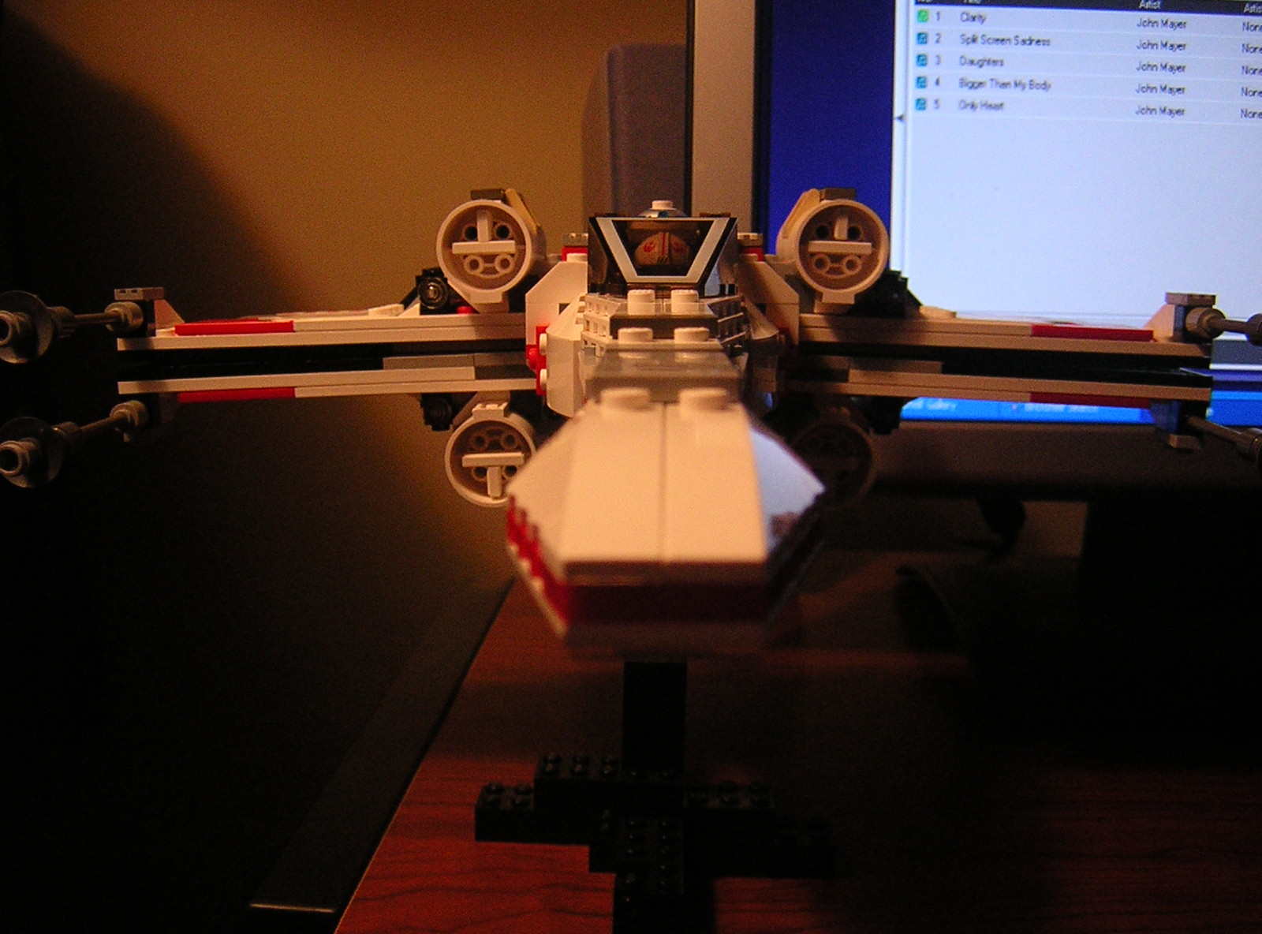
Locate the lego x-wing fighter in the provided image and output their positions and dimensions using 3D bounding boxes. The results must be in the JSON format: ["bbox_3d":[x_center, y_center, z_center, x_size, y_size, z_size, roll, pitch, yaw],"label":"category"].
[{"bbox_3d":[0.006,-0.019,0.264,0.298,0.083,0.332,0,9,1],"label":"lego x-wing fighter"}]

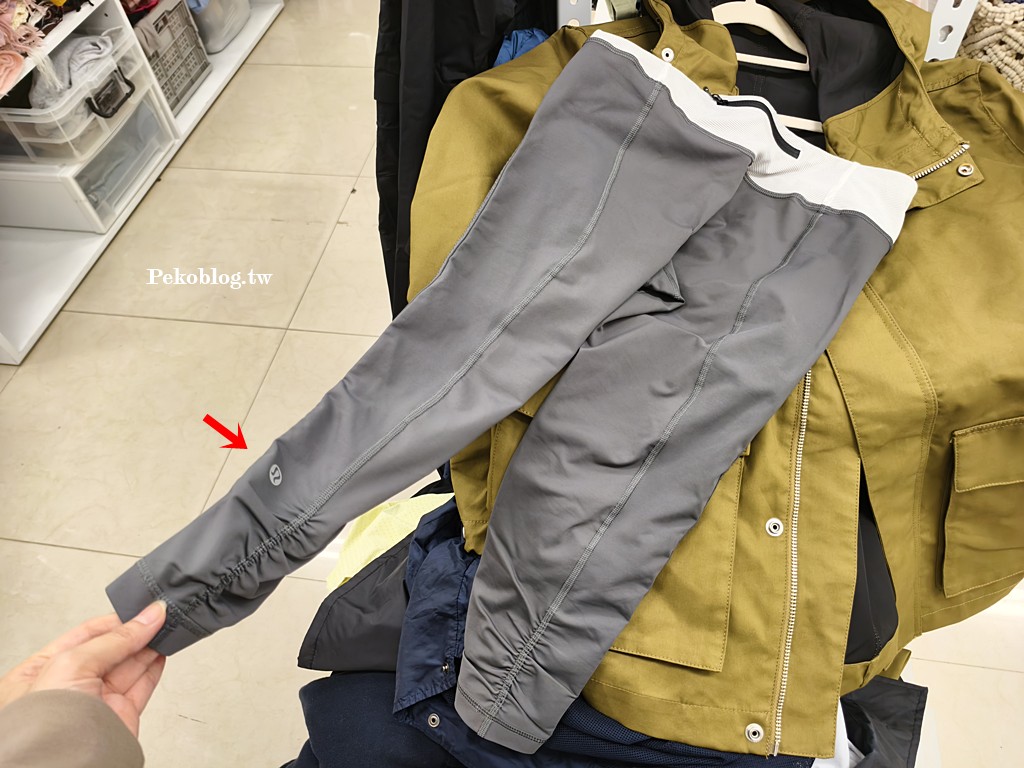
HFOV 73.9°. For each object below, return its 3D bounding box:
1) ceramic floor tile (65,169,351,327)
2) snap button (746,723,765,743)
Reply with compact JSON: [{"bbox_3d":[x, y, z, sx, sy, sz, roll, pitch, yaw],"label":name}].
[{"bbox_3d":[-0.804,-0.398,1.879,0.600,0.010,0.600,5,54,7],"label":"ceramic floor tile"},{"bbox_3d":[0.178,0.256,0.500,0.014,0.004,0.014,-1,72,8],"label":"snap button"}]

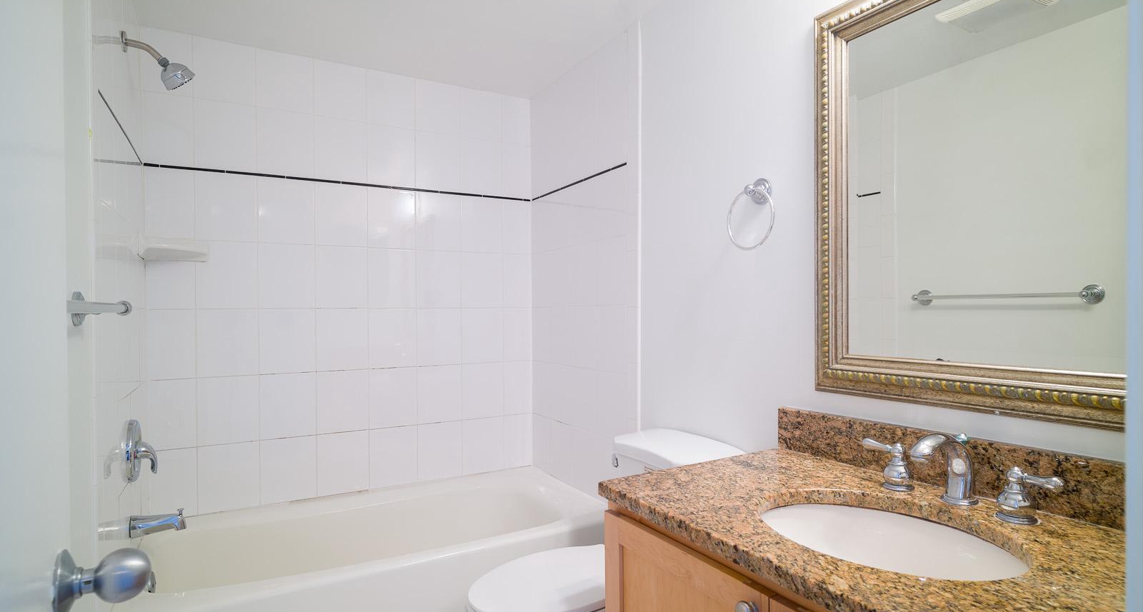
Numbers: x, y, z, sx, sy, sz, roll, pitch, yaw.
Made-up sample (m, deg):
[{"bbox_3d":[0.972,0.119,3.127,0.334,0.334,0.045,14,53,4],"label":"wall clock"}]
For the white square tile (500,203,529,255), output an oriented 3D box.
[{"bbox_3d":[-0.261,-0.376,2.741,0.143,0.257,0.010,0,0,-28],"label":"white square tile"}]

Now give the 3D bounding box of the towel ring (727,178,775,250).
[{"bbox_3d":[0.480,-0.242,1.503,0.064,0.192,0.162,0,0,-29],"label":"towel ring"}]

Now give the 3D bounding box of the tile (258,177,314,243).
[{"bbox_3d":[-1.129,-0.372,2.269,0.202,0.254,0.010,0,0,-29],"label":"tile"}]

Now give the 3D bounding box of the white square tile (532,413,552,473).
[{"bbox_3d":[-0.134,0.642,2.682,0.010,0.248,0.178,0,-1,-31],"label":"white square tile"}]

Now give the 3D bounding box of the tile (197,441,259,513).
[{"bbox_3d":[-1.300,0.649,2.171,0.201,0.252,0.010,0,0,-28],"label":"tile"}]

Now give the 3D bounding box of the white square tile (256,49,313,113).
[{"bbox_3d":[-1.133,-0.885,2.271,0.201,0.226,0.010,0,0,-28],"label":"white square tile"}]

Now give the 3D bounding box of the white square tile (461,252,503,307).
[{"bbox_3d":[-0.413,-0.118,2.648,0.201,0.254,0.010,0,-1,-29],"label":"white square tile"}]

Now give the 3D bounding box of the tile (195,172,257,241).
[{"bbox_3d":[-1.307,-0.369,2.173,0.201,0.257,0.010,0,0,-28],"label":"tile"}]

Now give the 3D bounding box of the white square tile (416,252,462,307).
[{"bbox_3d":[-0.594,-0.119,2.564,0.202,0.254,0.010,0,0,-29],"label":"white square tile"}]

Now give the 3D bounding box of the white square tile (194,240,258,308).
[{"bbox_3d":[-1.306,-0.115,2.171,0.202,0.254,0.010,0,0,-29],"label":"white square tile"}]

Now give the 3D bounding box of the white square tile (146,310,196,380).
[{"bbox_3d":[-1.460,0.142,2.087,0.150,0.252,0.010,0,0,-28],"label":"white square tile"}]

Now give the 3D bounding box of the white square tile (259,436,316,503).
[{"bbox_3d":[-1.114,0.646,2.249,0.201,0.249,0.010,0,-1,-29],"label":"white square tile"}]

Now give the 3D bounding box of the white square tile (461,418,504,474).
[{"bbox_3d":[-0.412,0.648,2.662,0.202,0.254,0.010,0,0,-29],"label":"white square tile"}]

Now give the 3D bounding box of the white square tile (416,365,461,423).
[{"bbox_3d":[-0.591,0.393,2.564,0.202,0.254,0.010,0,0,-29],"label":"white square tile"}]

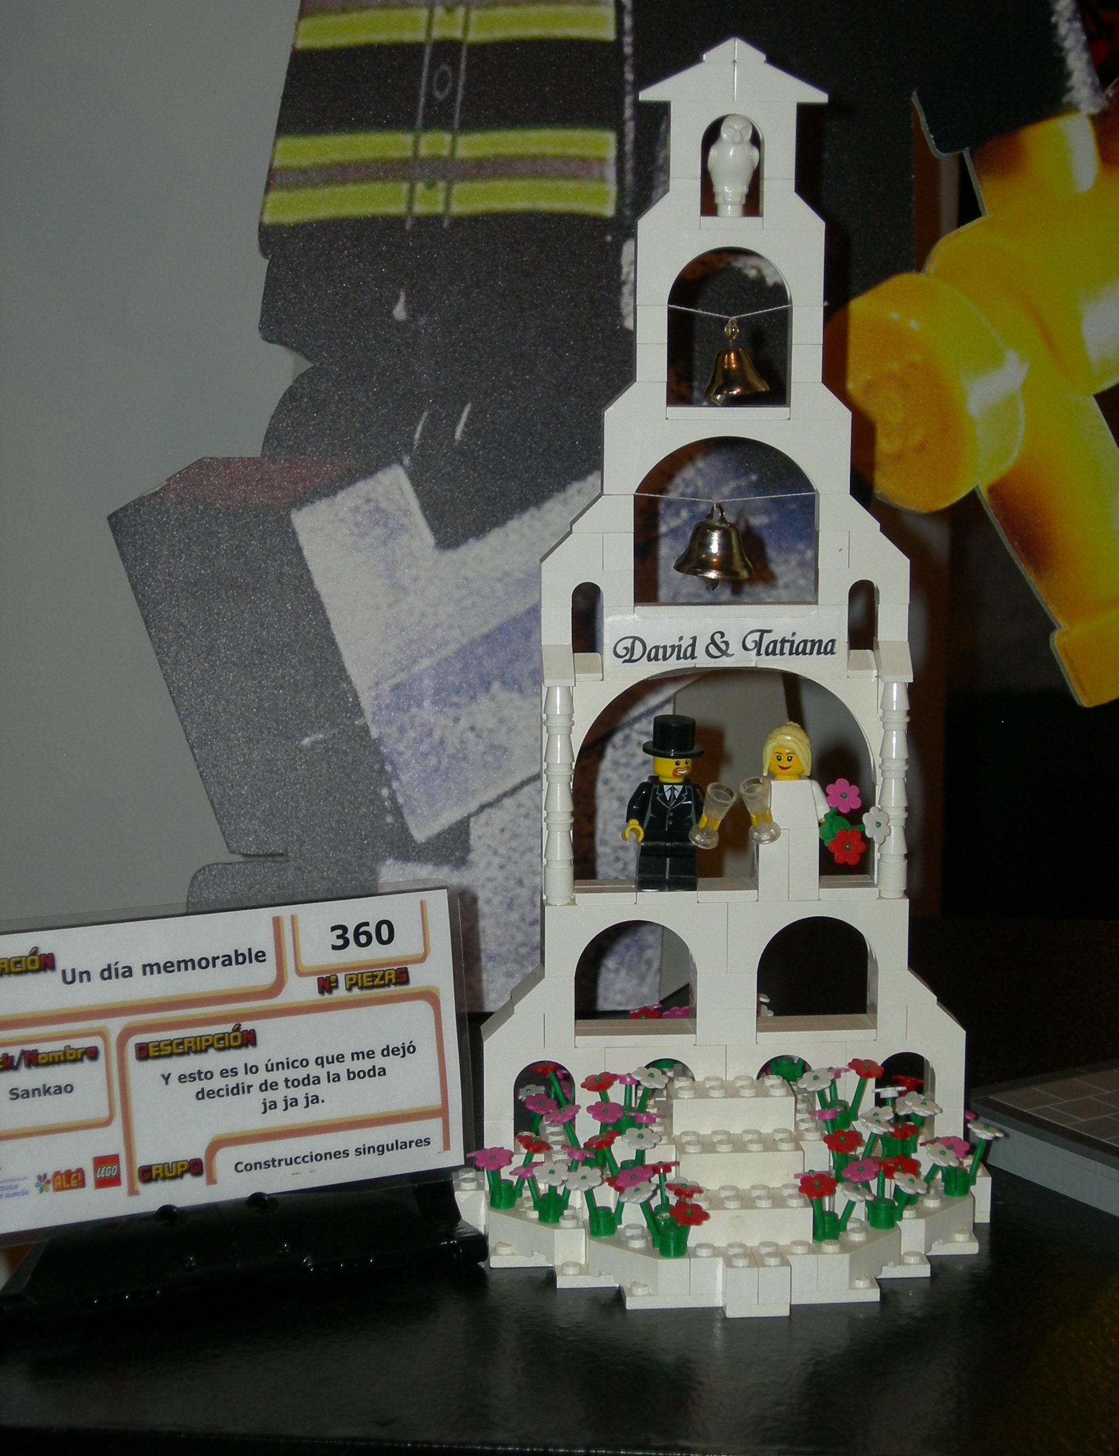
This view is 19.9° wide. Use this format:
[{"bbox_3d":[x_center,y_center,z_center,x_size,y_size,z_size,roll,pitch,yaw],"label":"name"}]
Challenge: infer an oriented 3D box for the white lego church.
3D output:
[{"bbox_3d":[0.043,-0.020,0.830,0.144,0.310,0.144,-1,11,-4],"label":"white lego church"}]

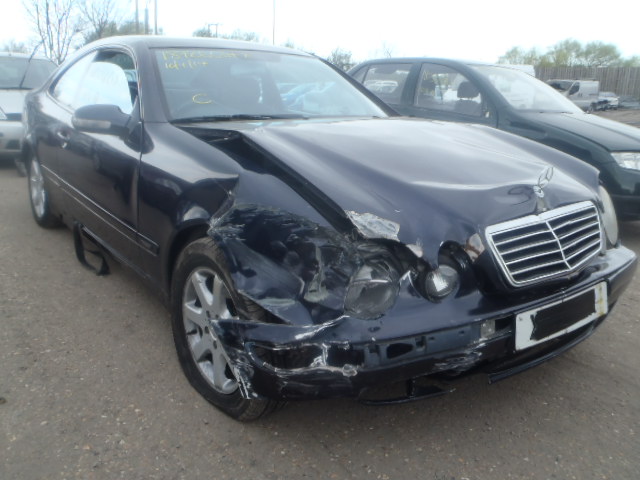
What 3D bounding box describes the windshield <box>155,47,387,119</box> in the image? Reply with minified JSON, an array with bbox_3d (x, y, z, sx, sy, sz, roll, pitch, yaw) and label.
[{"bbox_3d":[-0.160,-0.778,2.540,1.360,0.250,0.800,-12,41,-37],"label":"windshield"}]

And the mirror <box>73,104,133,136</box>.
[{"bbox_3d":[-0.875,-0.478,2.071,0.230,0.130,0.150,-12,22,-37],"label":"mirror"}]

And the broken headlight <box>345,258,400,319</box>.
[{"bbox_3d":[0.148,0.136,1.453,0.195,0.190,0.140,-8,15,-28],"label":"broken headlight"}]

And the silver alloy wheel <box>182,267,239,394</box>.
[{"bbox_3d":[-0.301,0.289,1.786,0.170,0.440,0.440,-12,22,-37],"label":"silver alloy wheel"}]

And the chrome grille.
[{"bbox_3d":[0.728,0.015,1.616,0.610,0.205,0.125,-12,12,-37],"label":"chrome grille"}]

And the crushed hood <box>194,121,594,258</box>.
[{"bbox_3d":[0.348,-0.295,2.022,1.340,0.290,1.140,-12,28,-37],"label":"crushed hood"}]

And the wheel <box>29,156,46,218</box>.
[{"bbox_3d":[-1.976,-0.376,3.783,0.170,0.440,0.440,-12,22,-37],"label":"wheel"}]

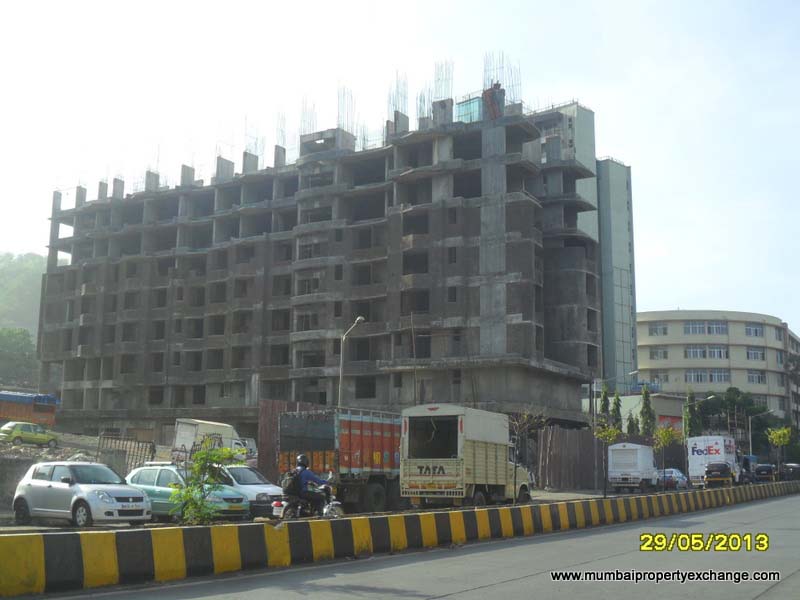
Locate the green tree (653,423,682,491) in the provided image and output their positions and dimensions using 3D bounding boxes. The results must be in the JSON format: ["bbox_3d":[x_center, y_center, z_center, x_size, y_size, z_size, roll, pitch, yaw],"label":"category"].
[{"bbox_3d":[7.971,4.708,30.300,0.880,2.000,0.850,-2,-10,14],"label":"green tree"}]

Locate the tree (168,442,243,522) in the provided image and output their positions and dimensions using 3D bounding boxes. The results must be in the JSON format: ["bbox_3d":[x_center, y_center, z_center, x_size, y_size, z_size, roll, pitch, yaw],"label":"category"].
[{"bbox_3d":[-2.455,2.315,12.900,0.930,1.060,0.850,0,-10,0],"label":"tree"}]

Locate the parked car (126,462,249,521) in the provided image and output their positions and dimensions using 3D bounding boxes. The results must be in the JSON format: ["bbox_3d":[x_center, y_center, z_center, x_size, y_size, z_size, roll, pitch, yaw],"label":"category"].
[{"bbox_3d":[-5.600,5.117,26.719,3.680,1.530,1.660,-8,-13,37],"label":"parked car"}]

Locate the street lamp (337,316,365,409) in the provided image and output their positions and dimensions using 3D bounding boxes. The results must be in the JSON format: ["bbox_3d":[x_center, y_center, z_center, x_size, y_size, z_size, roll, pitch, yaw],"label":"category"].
[{"bbox_3d":[-2.122,4.593,43.148,1.250,7.900,0.250,-6,-12,30],"label":"street lamp"}]

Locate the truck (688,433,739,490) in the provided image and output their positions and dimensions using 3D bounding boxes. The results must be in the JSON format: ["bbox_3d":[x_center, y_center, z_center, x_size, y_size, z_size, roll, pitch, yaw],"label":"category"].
[{"bbox_3d":[19.175,9.938,62.000,2.100,3.000,5.000,-5,-12,29],"label":"truck"}]

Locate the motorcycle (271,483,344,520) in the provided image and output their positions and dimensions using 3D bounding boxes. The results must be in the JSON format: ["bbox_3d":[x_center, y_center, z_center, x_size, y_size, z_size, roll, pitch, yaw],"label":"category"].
[{"bbox_3d":[-1.846,4.183,20.400,0.750,1.120,2.080,-7,-12,33],"label":"motorcycle"}]

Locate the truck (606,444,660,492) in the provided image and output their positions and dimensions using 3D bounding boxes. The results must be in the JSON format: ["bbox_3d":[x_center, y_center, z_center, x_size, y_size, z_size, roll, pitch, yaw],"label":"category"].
[{"bbox_3d":[13.231,9.499,57.500,1.800,2.720,4.600,-5,-11,28],"label":"truck"}]

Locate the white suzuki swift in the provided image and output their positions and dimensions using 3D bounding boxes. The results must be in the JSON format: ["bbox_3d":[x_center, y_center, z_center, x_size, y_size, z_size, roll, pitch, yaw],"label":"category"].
[{"bbox_3d":[-7.770,4.773,24.901,3.730,1.520,1.710,-7,-12,35],"label":"white suzuki swift"}]

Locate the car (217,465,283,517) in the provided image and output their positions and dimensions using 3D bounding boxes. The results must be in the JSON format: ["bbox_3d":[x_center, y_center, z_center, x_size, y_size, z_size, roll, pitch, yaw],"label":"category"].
[{"bbox_3d":[-4.800,5.618,29.677,3.650,1.500,1.620,-7,-12,34],"label":"car"}]

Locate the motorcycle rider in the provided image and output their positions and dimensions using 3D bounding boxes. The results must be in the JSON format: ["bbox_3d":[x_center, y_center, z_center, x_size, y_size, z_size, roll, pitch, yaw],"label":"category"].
[{"bbox_3d":[-1.833,3.808,20.600,0.580,1.300,0.800,-7,-12,33],"label":"motorcycle rider"}]

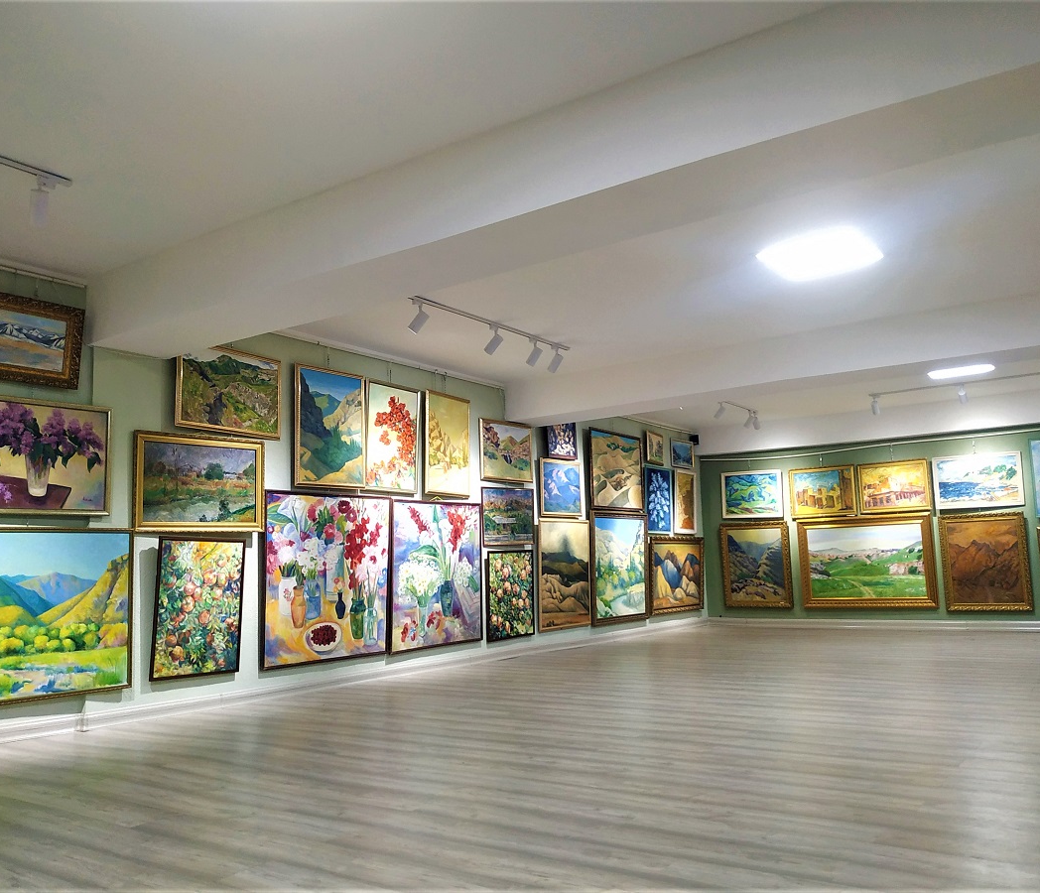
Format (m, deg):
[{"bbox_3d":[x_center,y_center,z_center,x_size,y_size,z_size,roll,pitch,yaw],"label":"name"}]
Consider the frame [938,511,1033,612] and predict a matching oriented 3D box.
[{"bbox_3d":[5.533,1.382,9.826,0.886,1.135,0.060,-8,-9,37],"label":"frame"}]

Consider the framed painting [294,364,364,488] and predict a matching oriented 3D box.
[{"bbox_3d":[-1.698,-0.153,7.374,0.050,1.050,0.787,-7,-9,37],"label":"framed painting"}]

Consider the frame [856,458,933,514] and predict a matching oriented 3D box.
[{"bbox_3d":[4.769,0.519,10.540,0.833,0.638,0.050,-8,-9,37],"label":"frame"}]

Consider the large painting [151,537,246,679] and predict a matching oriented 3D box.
[{"bbox_3d":[-2.221,1.114,5.740,0.035,0.948,0.640,-6,-9,37],"label":"large painting"}]

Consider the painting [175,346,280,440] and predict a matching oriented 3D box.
[{"bbox_3d":[-2.326,-0.436,6.611,0.050,0.670,0.924,-8,-11,37],"label":"painting"}]

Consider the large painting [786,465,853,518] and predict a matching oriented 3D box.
[{"bbox_3d":[4.262,0.645,11.611,0.869,0.703,0.050,-7,-8,32],"label":"large painting"}]

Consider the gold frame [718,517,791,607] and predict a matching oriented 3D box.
[{"bbox_3d":[3.434,1.711,11.975,0.963,1.217,0.070,-7,-7,32],"label":"gold frame"}]

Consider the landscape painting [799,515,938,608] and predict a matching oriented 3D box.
[{"bbox_3d":[4.454,1.501,10.653,1.623,1.160,0.065,-8,-9,37],"label":"landscape painting"}]

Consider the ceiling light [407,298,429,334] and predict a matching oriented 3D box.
[{"bbox_3d":[-0.729,-0.932,5.918,0.150,0.240,0.080,-4,-8,16],"label":"ceiling light"}]

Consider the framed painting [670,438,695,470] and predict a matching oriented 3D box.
[{"bbox_3d":[2.346,0.108,11.879,0.040,0.388,0.624,-6,-9,37],"label":"framed painting"}]

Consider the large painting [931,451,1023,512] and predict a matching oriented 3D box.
[{"bbox_3d":[5.880,0.447,10.605,1.000,0.674,0.050,-6,-7,32],"label":"large painting"}]

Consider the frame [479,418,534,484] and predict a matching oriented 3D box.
[{"bbox_3d":[-0.159,0.070,9.343,0.050,0.666,0.942,-7,-9,37],"label":"frame"}]

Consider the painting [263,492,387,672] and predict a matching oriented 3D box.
[{"bbox_3d":[-1.518,1.052,6.656,0.040,1.330,1.254,-6,-9,37],"label":"painting"}]

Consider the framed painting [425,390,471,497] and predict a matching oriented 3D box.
[{"bbox_3d":[-0.687,-0.013,7.934,0.040,0.971,0.580,-6,-9,37],"label":"framed painting"}]

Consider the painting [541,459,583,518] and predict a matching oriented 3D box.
[{"bbox_3d":[0.496,0.516,10.117,0.050,0.672,0.858,-7,-9,37],"label":"painting"}]

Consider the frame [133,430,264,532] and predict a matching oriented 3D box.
[{"bbox_3d":[-2.438,0.291,6.319,0.060,0.724,1.076,-8,-9,37],"label":"frame"}]

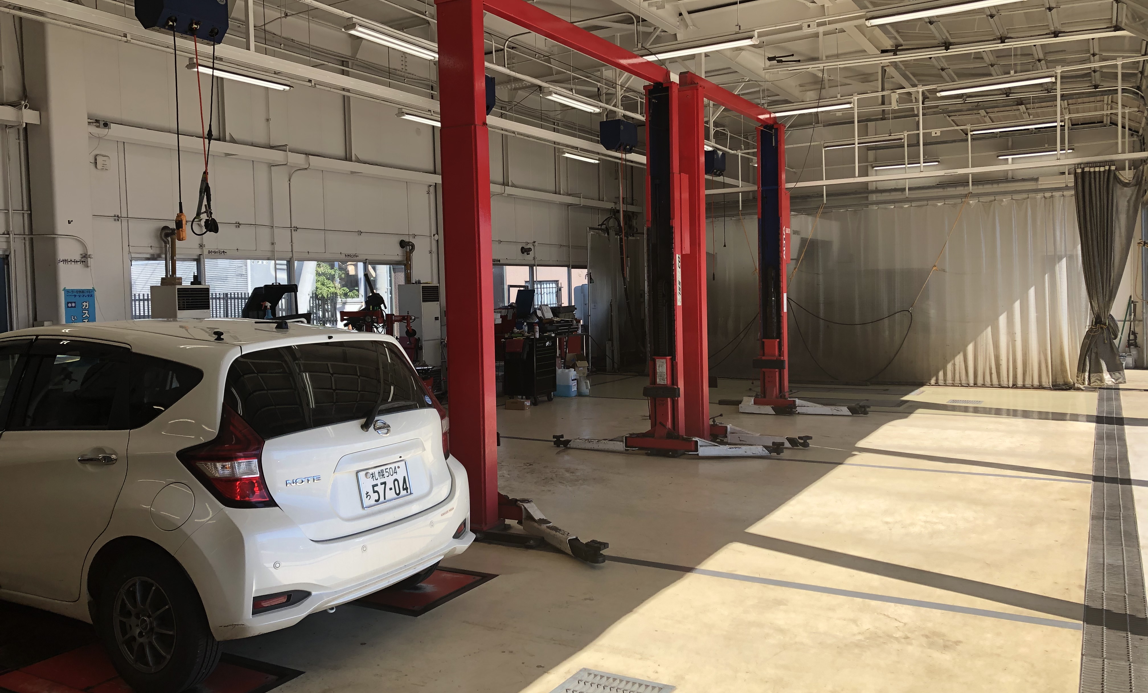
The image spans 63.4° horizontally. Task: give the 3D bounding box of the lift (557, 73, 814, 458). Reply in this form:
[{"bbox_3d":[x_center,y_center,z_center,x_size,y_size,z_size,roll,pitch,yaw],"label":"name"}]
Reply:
[{"bbox_3d":[1.220,-0.880,9.577,2.170,3.880,1.600,1,4,30],"label":"lift"}]

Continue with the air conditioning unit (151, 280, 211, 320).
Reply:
[{"bbox_3d":[-4.773,0.173,11.361,0.480,1.830,0.480,1,4,30],"label":"air conditioning unit"}]

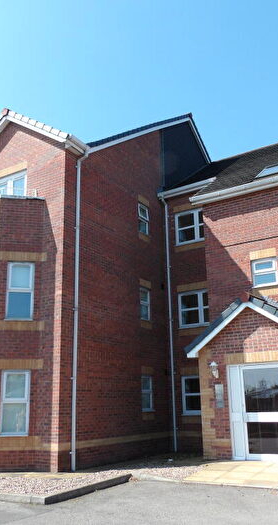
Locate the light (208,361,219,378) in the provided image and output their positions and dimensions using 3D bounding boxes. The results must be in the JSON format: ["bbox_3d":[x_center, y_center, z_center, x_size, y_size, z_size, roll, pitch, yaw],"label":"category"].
[{"bbox_3d":[1.772,2.513,11.380,0.200,0.380,0.220,-11,-19,30],"label":"light"}]

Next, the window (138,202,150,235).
[{"bbox_3d":[0.123,-1.384,15.631,0.130,0.984,0.688,-11,-19,30],"label":"window"}]

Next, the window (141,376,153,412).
[{"bbox_3d":[0.206,3.794,14.085,0.120,1.030,0.670,-11,-19,30],"label":"window"}]

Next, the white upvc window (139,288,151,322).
[{"bbox_3d":[0.172,1.265,14.830,0.120,1.029,0.688,-11,-19,30],"label":"white upvc window"}]

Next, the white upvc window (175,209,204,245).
[{"bbox_3d":[1.871,-1.227,16.087,1.500,1.186,0.120,-11,-19,30],"label":"white upvc window"}]

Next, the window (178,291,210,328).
[{"bbox_3d":[1.937,1.448,15.304,1.500,1.150,0.120,-11,-19,30],"label":"window"}]

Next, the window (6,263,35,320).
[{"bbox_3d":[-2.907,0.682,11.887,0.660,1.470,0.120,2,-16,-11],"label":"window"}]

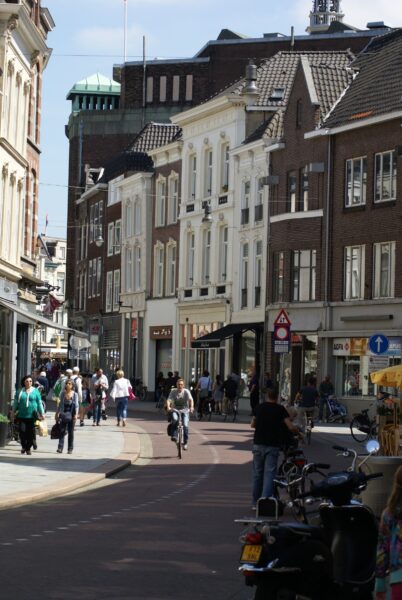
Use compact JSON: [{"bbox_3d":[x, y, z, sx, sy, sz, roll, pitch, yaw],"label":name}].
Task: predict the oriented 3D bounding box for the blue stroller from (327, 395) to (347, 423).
[{"bbox_3d":[5.025,4.024,65.000,0.750,1.030,0.480,0,-2,32],"label":"blue stroller"}]

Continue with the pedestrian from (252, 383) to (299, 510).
[{"bbox_3d":[1.047,2.151,25.300,0.640,1.760,0.460,1,-2,14],"label":"pedestrian"}]

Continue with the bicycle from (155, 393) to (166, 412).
[{"bbox_3d":[-1.665,4.257,73.500,0.560,1.060,1.720,2,-2,-12],"label":"bicycle"}]

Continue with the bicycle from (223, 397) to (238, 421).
[{"bbox_3d":[1.040,3.766,61.800,0.580,1.060,1.750,2,-2,-18],"label":"bicycle"}]

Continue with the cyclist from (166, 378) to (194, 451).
[{"bbox_3d":[-0.448,2.596,38.300,0.620,1.750,1.700,2,-2,-2],"label":"cyclist"}]

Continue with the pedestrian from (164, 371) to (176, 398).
[{"bbox_3d":[-1.412,4.237,82.500,0.520,1.670,0.380,2,-2,-24],"label":"pedestrian"}]

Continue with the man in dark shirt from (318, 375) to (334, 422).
[{"bbox_3d":[4.669,3.676,65.200,0.560,1.720,0.500,3,-3,-33],"label":"man in dark shirt"}]

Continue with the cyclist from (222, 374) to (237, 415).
[{"bbox_3d":[1.023,3.346,61.800,0.560,1.450,0.800,2,-2,-18],"label":"cyclist"}]

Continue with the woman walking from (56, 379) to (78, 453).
[{"bbox_3d":[-2.940,2.570,38.600,0.520,1.670,0.420,2,-2,-3],"label":"woman walking"}]

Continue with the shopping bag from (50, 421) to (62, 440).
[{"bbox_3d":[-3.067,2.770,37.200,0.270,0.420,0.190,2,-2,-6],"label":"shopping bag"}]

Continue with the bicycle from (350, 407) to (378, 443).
[{"bbox_3d":[4.724,3.382,48.000,1.740,1.050,0.560,4,-3,-43],"label":"bicycle"}]

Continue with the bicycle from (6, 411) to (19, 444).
[{"bbox_3d":[-4.666,3.065,43.500,0.560,1.030,1.720,2,-2,-3],"label":"bicycle"}]

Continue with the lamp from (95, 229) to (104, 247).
[{"bbox_3d":[-4.850,-3.010,84.000,0.460,0.920,0.460,1,-2,0],"label":"lamp"}]

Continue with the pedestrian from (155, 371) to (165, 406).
[{"bbox_3d":[-1.859,4.022,78.500,0.500,1.630,0.400,2,-2,-12],"label":"pedestrian"}]

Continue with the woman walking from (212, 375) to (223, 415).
[{"bbox_3d":[0.678,3.915,72.000,0.500,1.670,0.360,2,-2,-18],"label":"woman walking"}]

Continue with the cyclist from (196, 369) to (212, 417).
[{"bbox_3d":[0.133,3.288,61.300,0.580,1.670,0.750,2,-2,-18],"label":"cyclist"}]

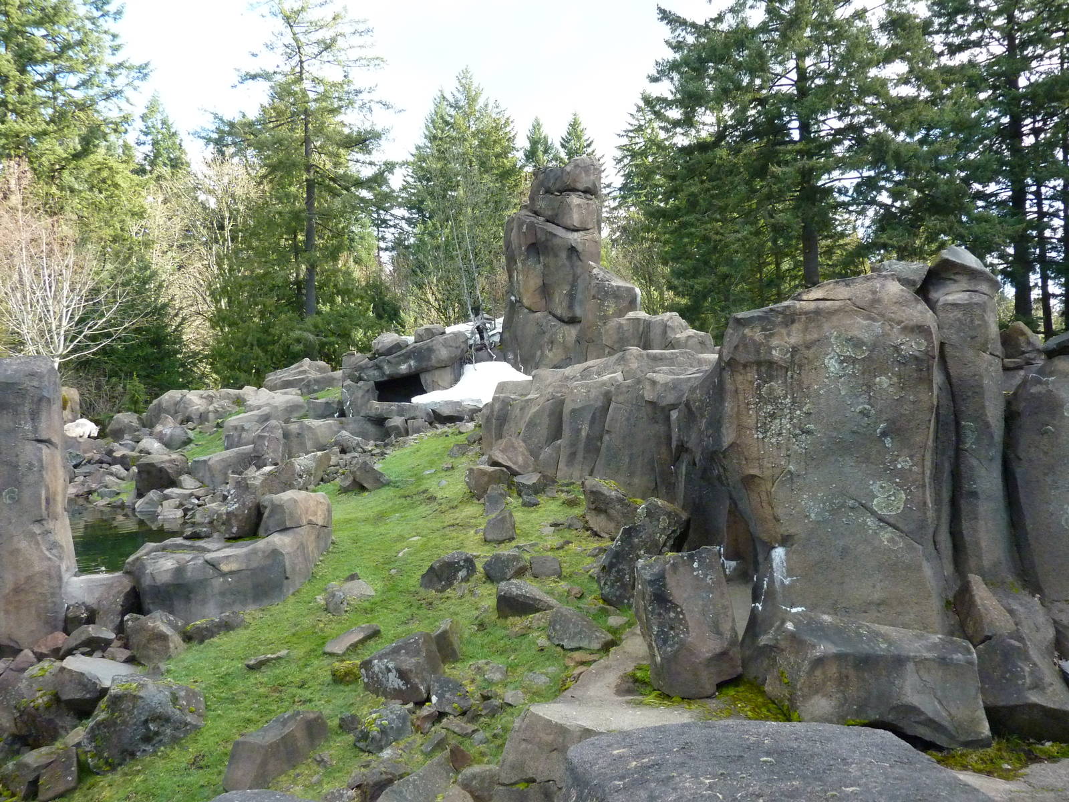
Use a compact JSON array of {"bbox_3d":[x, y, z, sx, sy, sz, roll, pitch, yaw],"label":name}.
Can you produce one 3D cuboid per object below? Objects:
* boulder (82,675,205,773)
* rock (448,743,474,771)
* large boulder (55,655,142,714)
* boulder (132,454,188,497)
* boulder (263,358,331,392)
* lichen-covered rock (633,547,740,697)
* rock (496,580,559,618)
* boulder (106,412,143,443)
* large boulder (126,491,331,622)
[{"bbox_3d":[-3.691,3.005,7.300,1.020,0.700,0.750,-2,1,-29],"label":"boulder"},{"bbox_3d":[-0.515,2.487,5.400,0.170,0.180,0.130,-2,1,-11],"label":"rock"},{"bbox_3d":[-4.768,3.098,8.500,0.900,0.450,0.650,-2,1,-27],"label":"large boulder"},{"bbox_3d":[-10.408,2.058,21.500,1.450,1.150,1.250,-1,-1,-17],"label":"boulder"},{"bbox_3d":[-9.849,-1.039,32.000,2.700,1.350,1.900,-1,-1,0],"label":"boulder"},{"bbox_3d":[1.510,2.172,7.650,0.860,1.360,0.780,-1,-1,-18],"label":"lichen-covered rock"},{"bbox_3d":[-0.079,2.516,9.750,0.760,0.420,0.550,-2,-1,11],"label":"rock"},{"bbox_3d":[-14.827,0.954,28.000,1.350,1.100,1.200,-1,-1,-17],"label":"boulder"},{"bbox_3d":[-6.758,3.319,17.000,4.100,2.100,2.300,-1,-1,-30],"label":"large boulder"}]

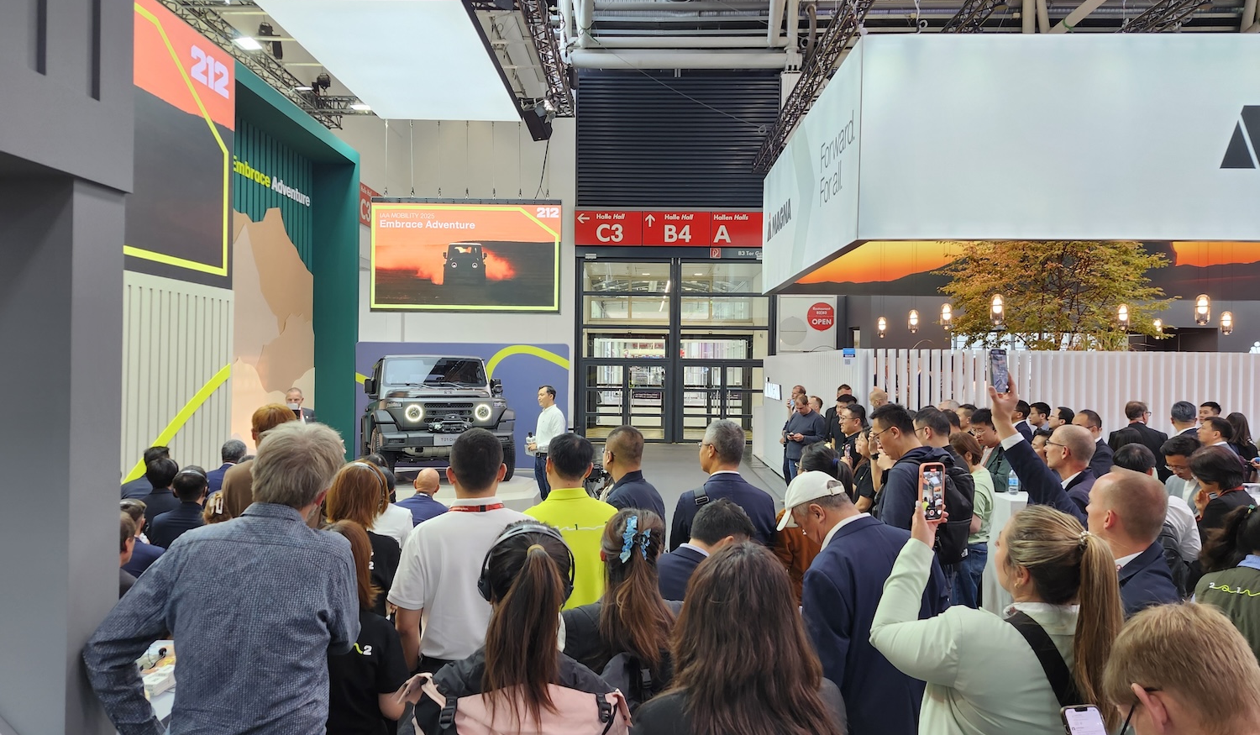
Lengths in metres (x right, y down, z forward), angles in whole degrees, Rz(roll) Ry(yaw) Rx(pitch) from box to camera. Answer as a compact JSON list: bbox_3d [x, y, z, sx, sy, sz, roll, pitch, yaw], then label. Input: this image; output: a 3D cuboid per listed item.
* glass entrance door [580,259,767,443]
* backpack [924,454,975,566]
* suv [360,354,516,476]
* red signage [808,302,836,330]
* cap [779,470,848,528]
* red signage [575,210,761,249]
[{"bbox_3d":[1.138,-0.440,22.000,4.940,4.840,0.180,1,0,2],"label":"glass entrance door"},{"bbox_3d":[1.545,0.690,4.100,0.220,0.490,0.300,1,0,44],"label":"backpack"},{"bbox_3d":[-3.200,0.710,13.200,1.950,1.930,4.700,1,0,-22],"label":"suv"},{"bbox_3d":[5.000,-1.335,21.850,0.750,0.750,0.040,1,0,2],"label":"red signage"},{"bbox_3d":[0.625,0.447,2.830,0.190,0.150,0.270,0,-22,-46],"label":"cap"},{"bbox_3d":[1.236,-3.630,21.900,5.250,0.940,0.120,1,0,2],"label":"red signage"}]

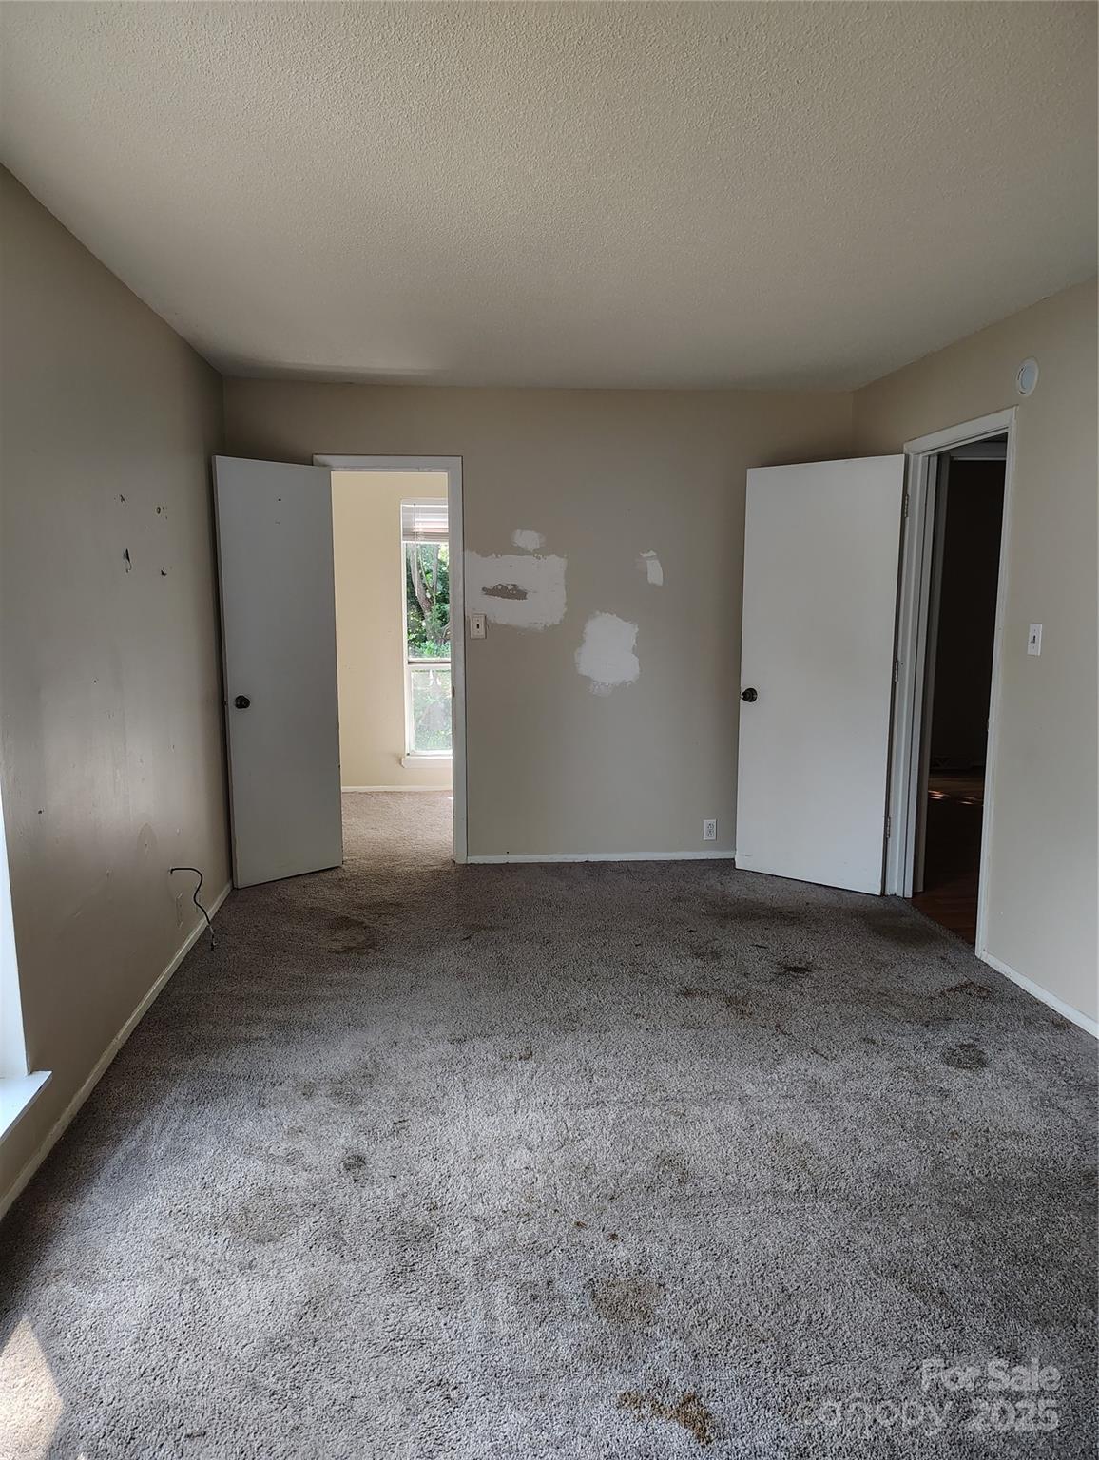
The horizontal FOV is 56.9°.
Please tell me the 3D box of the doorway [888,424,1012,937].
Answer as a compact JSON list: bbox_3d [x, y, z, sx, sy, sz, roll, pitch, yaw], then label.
[{"bbox_3d":[1.713,-0.196,4.281,0.140,2.097,0.916,-1,8,-6],"label":"doorway"}]

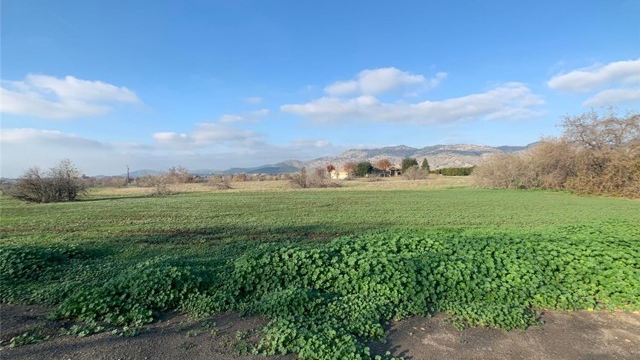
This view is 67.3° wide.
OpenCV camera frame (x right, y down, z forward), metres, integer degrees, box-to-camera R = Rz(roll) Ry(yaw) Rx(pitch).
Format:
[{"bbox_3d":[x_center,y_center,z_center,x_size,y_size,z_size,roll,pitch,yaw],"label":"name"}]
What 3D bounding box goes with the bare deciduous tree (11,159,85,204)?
[{"bbox_3d":[-18.007,0.033,32.000,4.600,2.900,4.000,0,1,0],"label":"bare deciduous tree"}]

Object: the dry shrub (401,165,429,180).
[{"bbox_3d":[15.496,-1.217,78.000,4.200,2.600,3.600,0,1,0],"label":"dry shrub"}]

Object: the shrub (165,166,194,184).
[{"bbox_3d":[-19.291,-0.618,66.000,4.100,2.500,3.600,0,1,0],"label":"shrub"}]

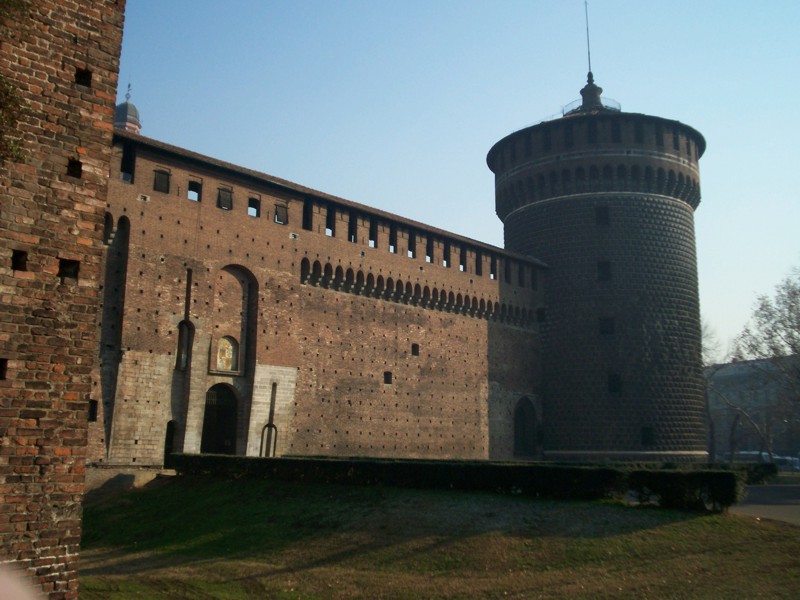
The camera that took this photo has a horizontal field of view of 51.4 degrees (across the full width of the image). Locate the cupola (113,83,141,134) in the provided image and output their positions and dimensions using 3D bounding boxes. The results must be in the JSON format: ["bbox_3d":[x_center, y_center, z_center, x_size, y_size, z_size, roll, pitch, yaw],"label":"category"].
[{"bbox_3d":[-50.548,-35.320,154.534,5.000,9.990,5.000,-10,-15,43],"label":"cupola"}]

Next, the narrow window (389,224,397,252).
[{"bbox_3d":[-0.654,-4.728,65.517,0.400,2.186,0.852,-8,-13,42],"label":"narrow window"}]

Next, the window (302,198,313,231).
[{"bbox_3d":[-6.639,-6.005,59.035,0.400,2.288,0.852,-8,-13,42],"label":"window"}]

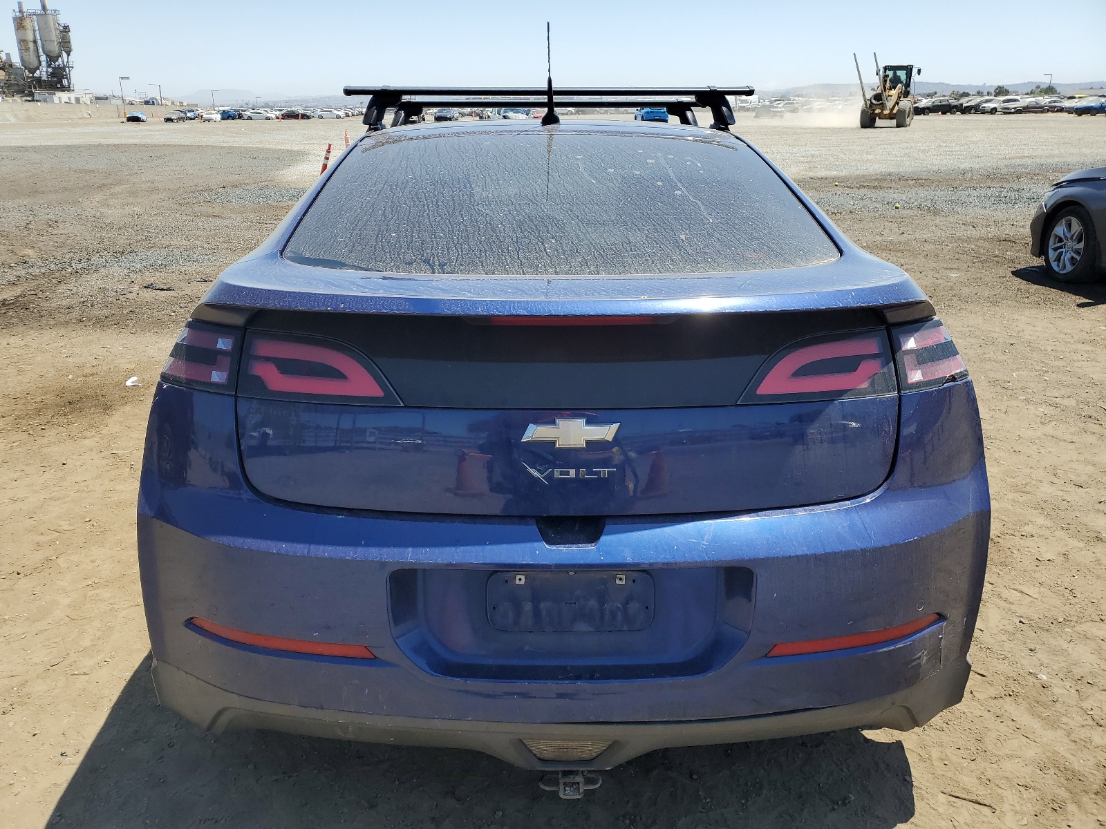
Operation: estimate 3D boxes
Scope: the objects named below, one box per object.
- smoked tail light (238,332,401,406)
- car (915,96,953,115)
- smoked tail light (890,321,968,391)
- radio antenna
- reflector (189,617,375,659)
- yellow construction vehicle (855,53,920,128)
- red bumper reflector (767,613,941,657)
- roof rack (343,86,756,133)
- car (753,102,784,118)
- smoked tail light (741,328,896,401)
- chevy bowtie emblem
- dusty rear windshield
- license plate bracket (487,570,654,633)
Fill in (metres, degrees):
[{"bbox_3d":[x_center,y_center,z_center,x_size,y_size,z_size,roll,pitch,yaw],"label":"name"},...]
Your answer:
[{"bbox_3d":[-0.404,-0.081,1.440,0.290,0.117,0.060,3,8,8],"label":"smoked tail light"},{"bbox_3d":[35.982,-28.852,77.743,4.550,1.460,1.820,-6,21,-16],"label":"car"},{"bbox_3d":[0.700,-0.108,1.514,0.215,0.114,0.105,-8,22,-21],"label":"smoked tail light"},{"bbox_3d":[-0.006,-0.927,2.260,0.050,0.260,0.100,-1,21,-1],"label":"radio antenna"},{"bbox_3d":[-0.475,0.390,1.451,0.362,0.035,0.040,5,21,13],"label":"reflector"},{"bbox_3d":[19.336,-18.314,47.046,2.750,3.850,6.400,11,23,27],"label":"yellow construction vehicle"},{"bbox_3d":[0.575,0.409,1.569,0.340,0.052,0.048,-5,21,-14],"label":"red bumper reflector"},{"bbox_3d":[-0.017,-1.063,2.923,1.270,0.135,0.800,-1,19,-1],"label":"roof rack"},{"bbox_3d":[23.143,-32.493,89.000,1.820,1.520,4.500,-5,21,-13],"label":"car"},{"bbox_3d":[0.457,-0.076,1.409,0.288,0.107,0.062,-5,21,-13],"label":"smoked tail light"},{"bbox_3d":[0.029,0.033,1.396,0.166,0.054,0.014,-1,10,-1],"label":"chevy bowtie emblem"},{"bbox_3d":[0.011,-0.484,1.757,1.010,0.090,0.820,-1,35,-2],"label":"dusty rear windshield"},{"bbox_3d":[0.031,0.335,1.487,0.293,0.122,0.020,-1,19,-1],"label":"license plate bracket"}]

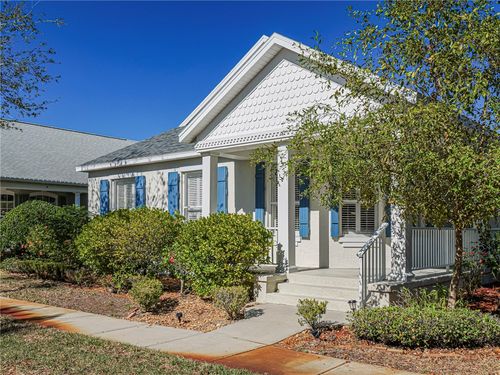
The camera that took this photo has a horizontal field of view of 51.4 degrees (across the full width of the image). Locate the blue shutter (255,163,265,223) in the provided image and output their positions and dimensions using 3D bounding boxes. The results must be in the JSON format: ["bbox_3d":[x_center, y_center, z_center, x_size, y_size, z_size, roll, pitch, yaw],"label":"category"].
[{"bbox_3d":[0.254,0.370,14.112,0.324,1.988,0.052,-4,-6,42],"label":"blue shutter"}]

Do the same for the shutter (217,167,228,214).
[{"bbox_3d":[-0.823,0.403,14.070,0.443,1.916,0.052,-4,-6,42],"label":"shutter"}]

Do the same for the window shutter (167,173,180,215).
[{"bbox_3d":[-2.283,0.509,15.380,0.479,1.916,0.052,-4,-6,42],"label":"window shutter"}]

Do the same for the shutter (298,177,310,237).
[{"bbox_3d":[1.355,0.290,13.124,0.309,1.988,0.052,-4,-6,42],"label":"shutter"}]

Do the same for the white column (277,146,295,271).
[{"bbox_3d":[0.823,0.483,11.605,0.319,2.802,0.299,-4,-6,42],"label":"white column"}]

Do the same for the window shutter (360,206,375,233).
[{"bbox_3d":[2.806,0.716,12.382,0.412,0.711,0.052,-4,-6,42],"label":"window shutter"}]

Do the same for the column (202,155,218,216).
[{"bbox_3d":[-1.014,0.611,13.254,0.309,2.812,0.299,-4,-6,42],"label":"column"}]

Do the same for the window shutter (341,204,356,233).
[{"bbox_3d":[2.418,0.744,12.731,0.448,0.711,0.052,-4,-6,42],"label":"window shutter"}]

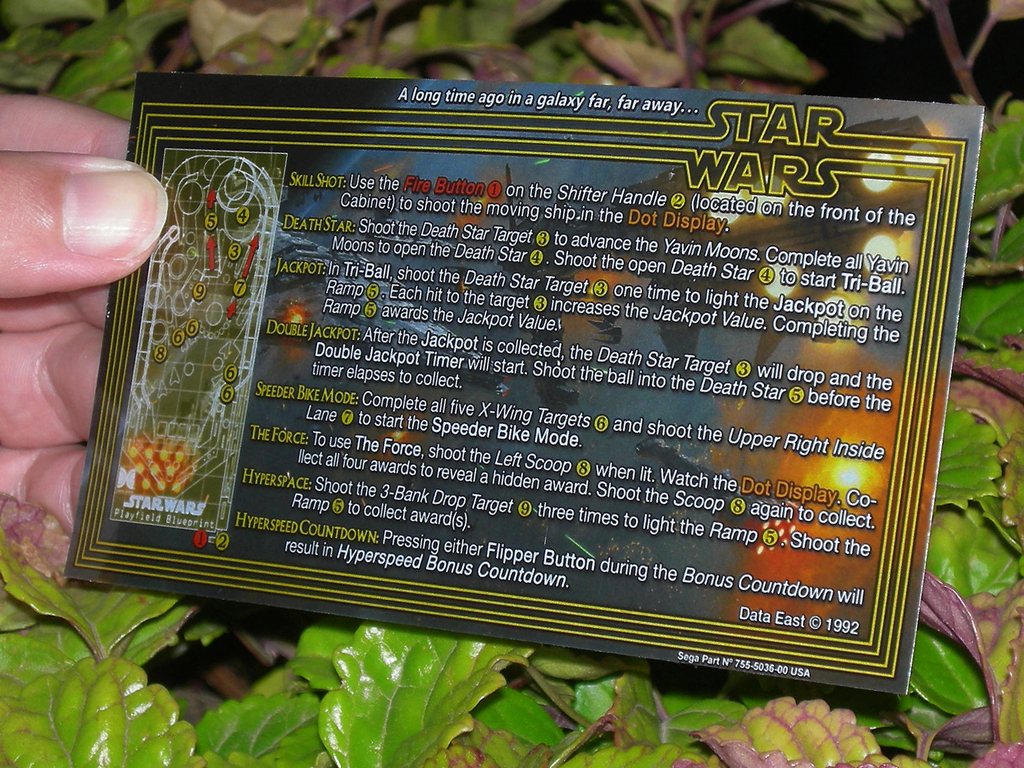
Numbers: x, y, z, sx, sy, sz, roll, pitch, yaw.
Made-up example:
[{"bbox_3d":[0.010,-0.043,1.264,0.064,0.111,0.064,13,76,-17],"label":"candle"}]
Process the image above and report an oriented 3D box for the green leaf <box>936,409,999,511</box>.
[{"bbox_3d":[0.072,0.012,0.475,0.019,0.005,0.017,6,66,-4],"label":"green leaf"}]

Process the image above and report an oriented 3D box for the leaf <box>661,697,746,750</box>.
[{"bbox_3d":[0.031,0.055,0.464,0.017,0.004,0.013,-16,43,-18],"label":"leaf"}]

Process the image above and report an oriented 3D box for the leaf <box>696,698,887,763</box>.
[{"bbox_3d":[0.043,0.054,0.447,0.029,0.007,0.014,6,41,0],"label":"leaf"}]

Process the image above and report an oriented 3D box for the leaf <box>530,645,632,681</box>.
[{"bbox_3d":[0.012,0.048,0.500,0.019,0.006,0.012,-6,41,-7],"label":"leaf"}]

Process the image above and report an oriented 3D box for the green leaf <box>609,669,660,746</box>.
[{"bbox_3d":[0.020,0.052,0.458,0.010,0.014,0.005,14,-10,-25],"label":"green leaf"}]

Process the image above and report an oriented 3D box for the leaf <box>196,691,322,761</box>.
[{"bbox_3d":[-0.042,0.059,0.485,0.022,0.006,0.017,-9,53,1],"label":"leaf"}]

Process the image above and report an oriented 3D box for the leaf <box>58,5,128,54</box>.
[{"bbox_3d":[-0.085,-0.072,0.585,0.019,0.005,0.010,-33,47,-23],"label":"leaf"}]

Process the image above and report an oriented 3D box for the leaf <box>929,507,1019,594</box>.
[{"bbox_3d":[0.076,0.028,0.475,0.015,0.006,0.018,-20,62,-12],"label":"leaf"}]

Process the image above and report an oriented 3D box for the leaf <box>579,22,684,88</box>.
[{"bbox_3d":[0.024,-0.065,0.570,0.024,0.006,0.011,24,60,8],"label":"leaf"}]

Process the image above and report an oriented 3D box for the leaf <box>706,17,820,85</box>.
[{"bbox_3d":[0.050,-0.066,0.570,0.023,0.006,0.014,14,53,3],"label":"leaf"}]

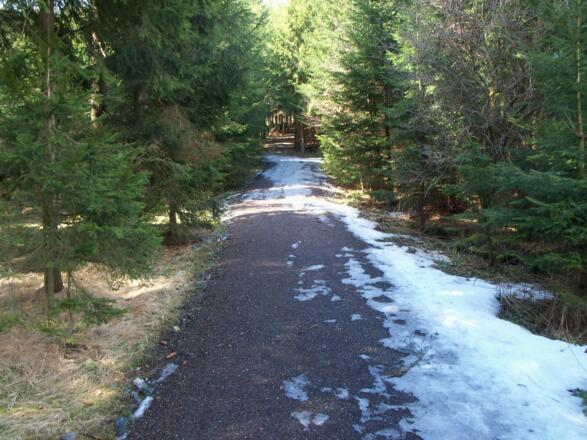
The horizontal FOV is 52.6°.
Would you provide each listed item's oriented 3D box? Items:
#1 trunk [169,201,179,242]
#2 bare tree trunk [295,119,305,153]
[{"bbox_3d":[-2.427,0.020,12.000,0.180,0.880,0.180,0,5,0],"label":"trunk"},{"bbox_3d":[0.329,-4.628,32.500,0.520,1.900,0.520,0,5,0],"label":"bare tree trunk"}]

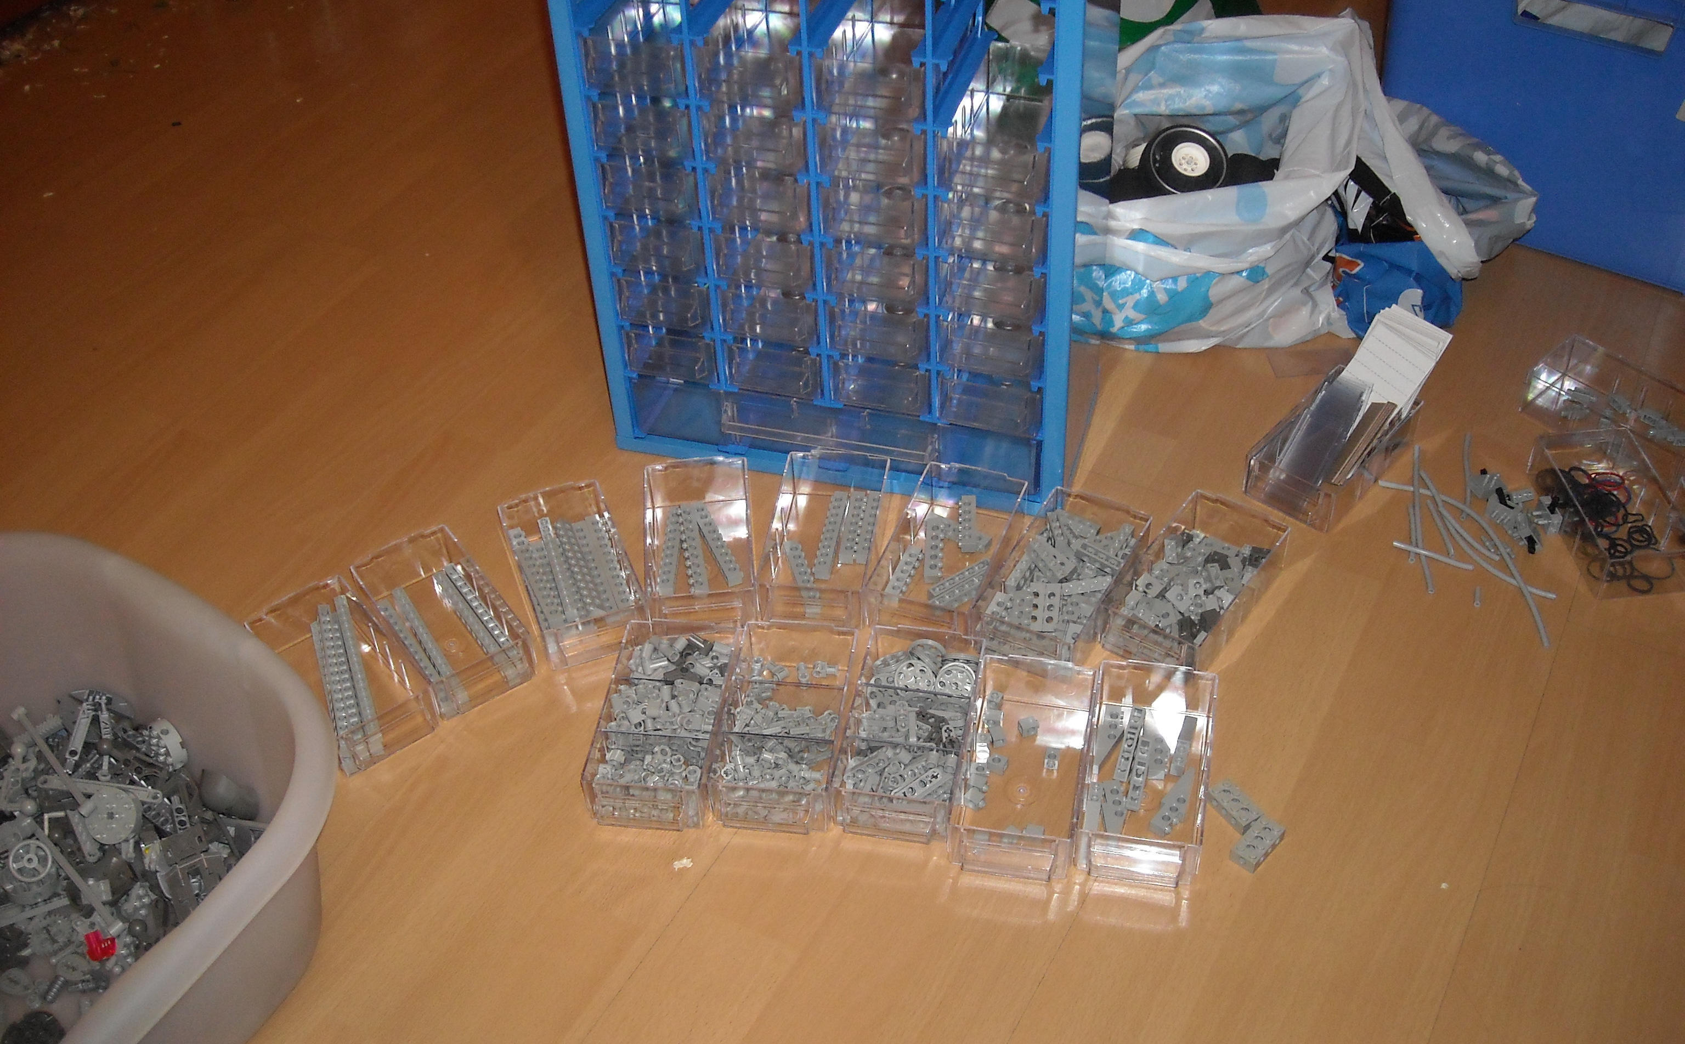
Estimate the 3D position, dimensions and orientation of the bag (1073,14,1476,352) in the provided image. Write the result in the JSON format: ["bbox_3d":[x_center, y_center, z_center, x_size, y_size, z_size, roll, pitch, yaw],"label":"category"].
[{"bbox_3d":[0.298,-0.264,1.290,0.286,0.179,0.179,-3,41,0],"label":"bag"}]

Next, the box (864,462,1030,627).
[{"bbox_3d":[0.068,0.021,1.090,0.065,0.035,0.128,12,44,17],"label":"box"}]

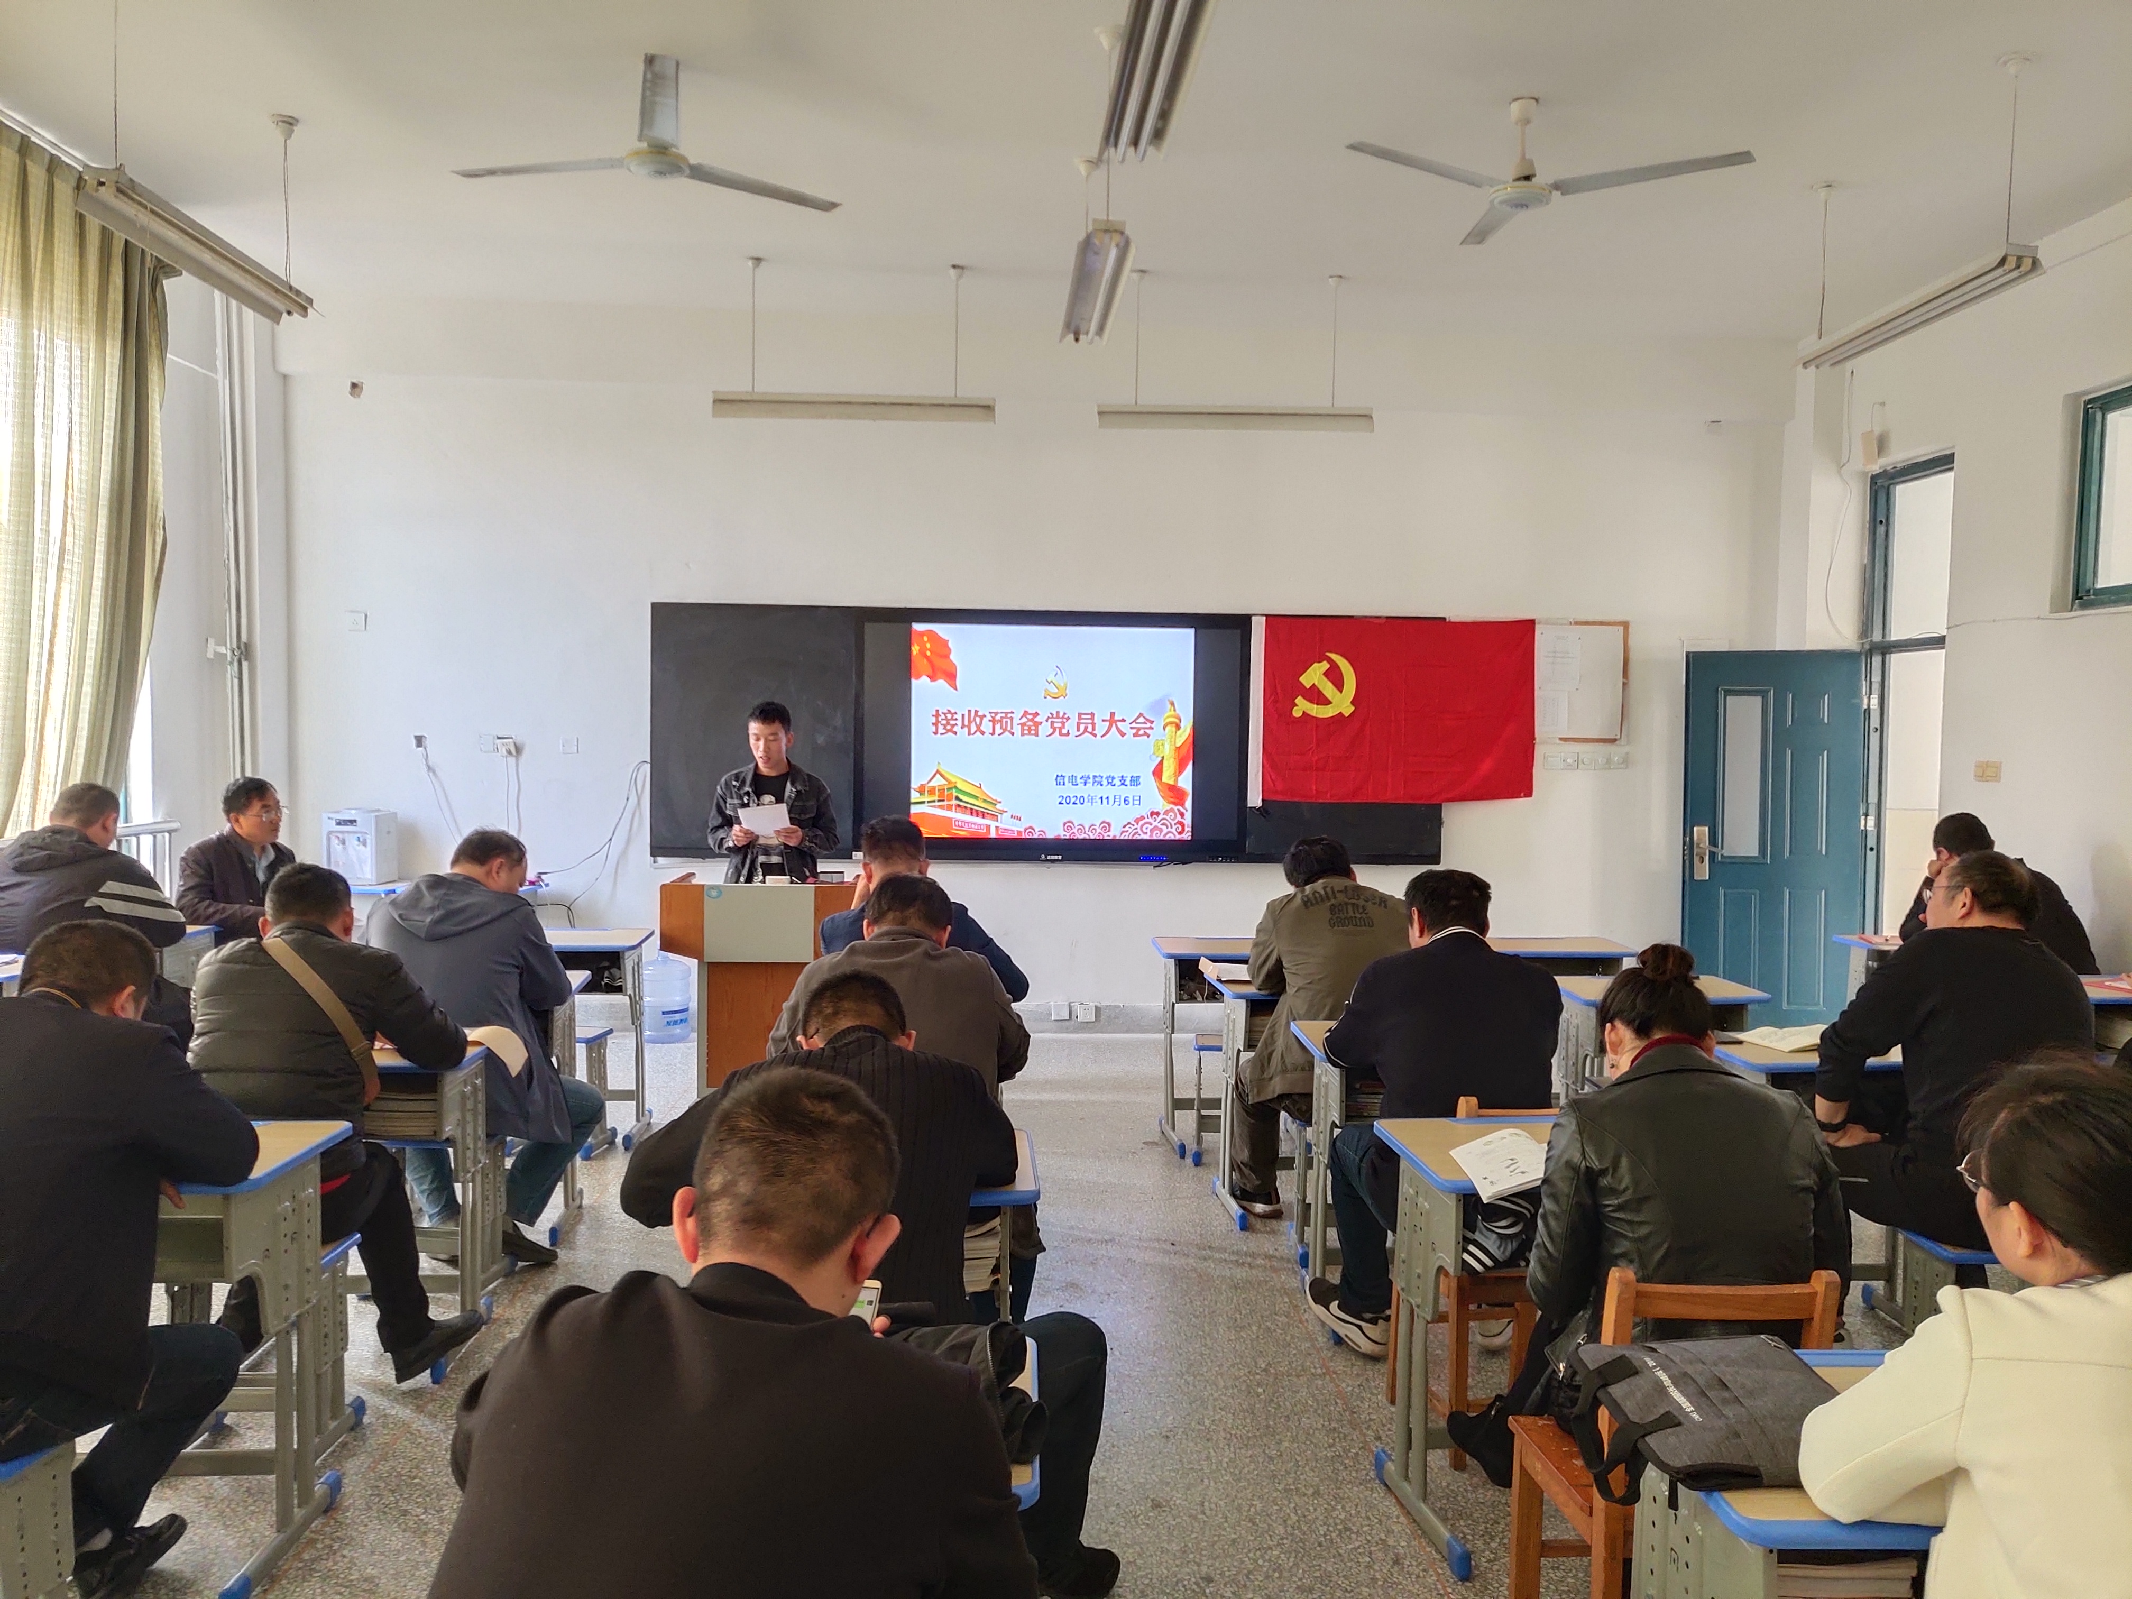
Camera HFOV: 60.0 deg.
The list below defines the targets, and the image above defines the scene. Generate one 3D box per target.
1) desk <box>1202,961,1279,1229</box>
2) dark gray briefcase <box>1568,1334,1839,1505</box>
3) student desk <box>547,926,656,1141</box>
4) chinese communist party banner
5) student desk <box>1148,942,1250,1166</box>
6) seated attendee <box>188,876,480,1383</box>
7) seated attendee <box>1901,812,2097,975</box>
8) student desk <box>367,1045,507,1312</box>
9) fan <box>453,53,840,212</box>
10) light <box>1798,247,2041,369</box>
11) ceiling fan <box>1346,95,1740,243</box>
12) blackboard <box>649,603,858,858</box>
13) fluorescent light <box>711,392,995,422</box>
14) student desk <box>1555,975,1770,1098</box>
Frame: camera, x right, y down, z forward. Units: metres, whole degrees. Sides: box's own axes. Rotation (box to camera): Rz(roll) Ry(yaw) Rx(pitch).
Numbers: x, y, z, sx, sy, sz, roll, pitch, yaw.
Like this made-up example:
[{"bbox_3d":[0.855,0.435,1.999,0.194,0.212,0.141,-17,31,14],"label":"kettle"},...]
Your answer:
[{"bbox_3d":[0.797,0.992,6.158,0.610,0.750,0.480,1,3,-3],"label":"desk"},{"bbox_3d":[0.656,0.641,1.961,0.250,0.085,0.310,1,1,-3],"label":"dark gray briefcase"},{"bbox_3d":[-1.823,0.849,6.566,0.620,0.720,0.480,1,1,-3],"label":"student desk"},{"bbox_3d":[1.651,-0.440,9.150,1.390,0.930,0.040,1,1,-3],"label":"chinese communist party banner"},{"bbox_3d":[0.661,0.951,7.228,0.600,0.750,0.500,0,2,-3],"label":"student desk"},{"bbox_3d":[-1.681,0.785,4.288,0.520,1.260,0.950,0,2,-3],"label":"seated attendee"},{"bbox_3d":[3.503,0.690,7.017,0.600,1.290,0.720,-1,3,-23],"label":"seated attendee"},{"bbox_3d":[-1.795,1.019,4.692,0.600,0.760,0.500,0,2,-3],"label":"student desk"},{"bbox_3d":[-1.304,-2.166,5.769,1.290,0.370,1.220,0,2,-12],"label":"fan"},{"bbox_3d":[2.968,-1.721,6.464,0.180,0.100,1.380,1,1,-3],"label":"light"},{"bbox_3d":[1.442,-2.061,5.963,1.280,0.350,1.200,0,2,-3],"label":"ceiling fan"},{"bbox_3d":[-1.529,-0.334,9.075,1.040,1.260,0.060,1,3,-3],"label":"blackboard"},{"bbox_3d":[-0.909,-1.689,7.964,1.230,0.125,0.150,1,3,-3],"label":"fluorescent light"},{"bbox_3d":[1.956,1.003,6.157,0.600,0.750,0.500,0,2,-3],"label":"student desk"}]

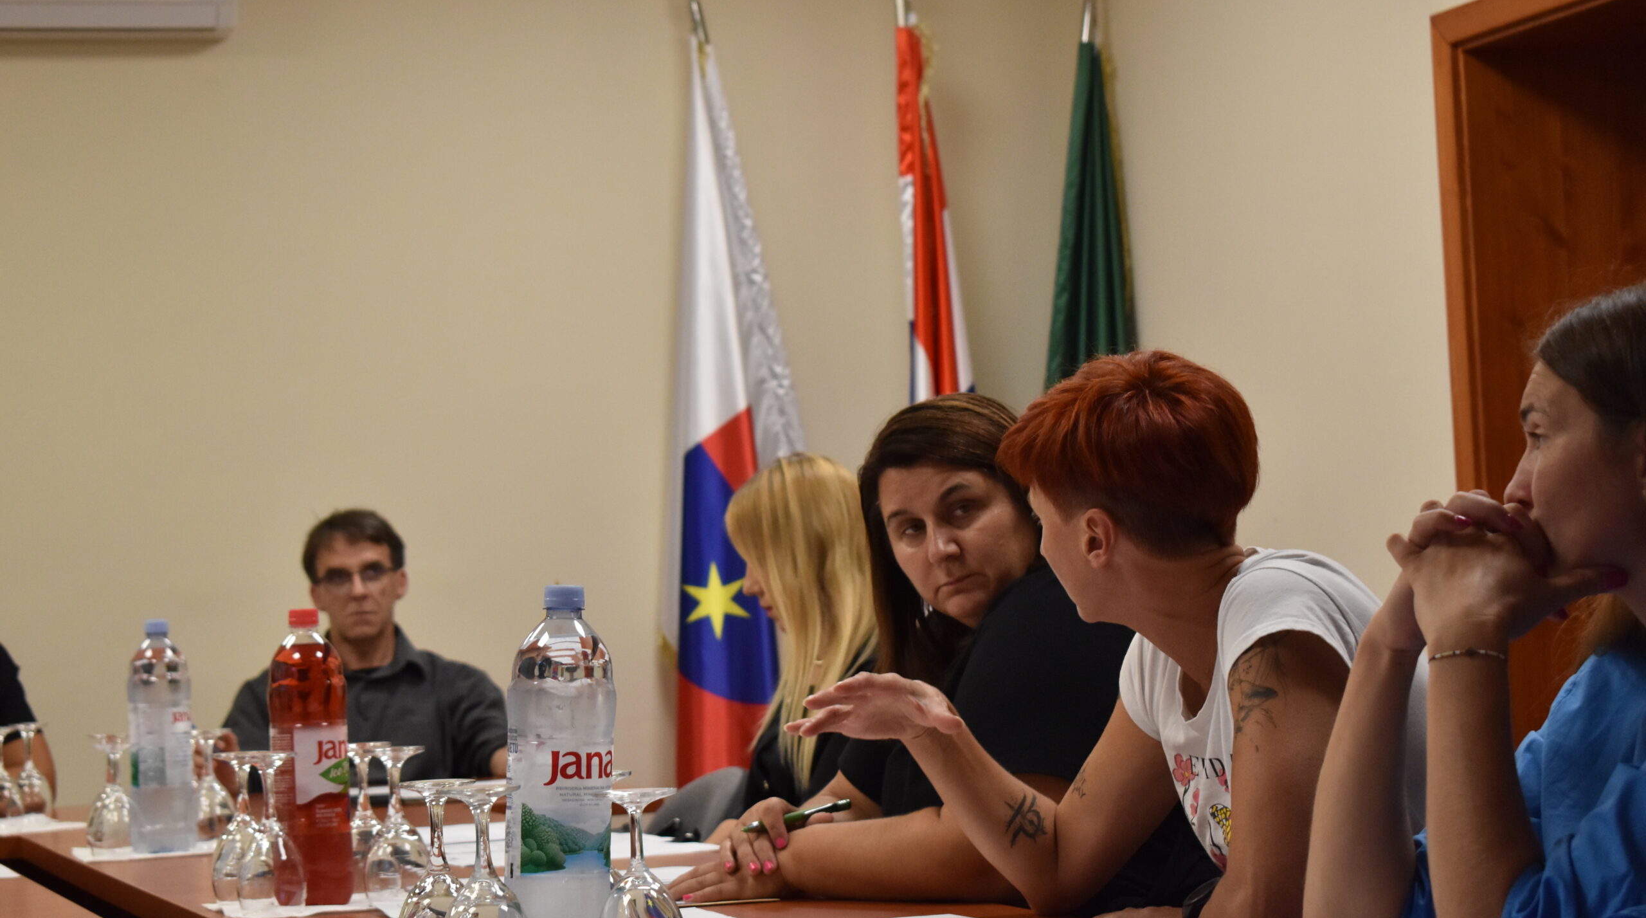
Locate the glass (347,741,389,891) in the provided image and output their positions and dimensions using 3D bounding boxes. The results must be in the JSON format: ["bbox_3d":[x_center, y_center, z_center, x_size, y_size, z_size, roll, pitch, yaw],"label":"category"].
[{"bbox_3d":[-0.518,0.405,4.250,0.076,0.163,0.076,-2,-2,-7],"label":"glass"}]

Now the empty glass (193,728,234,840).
[{"bbox_3d":[-0.922,0.489,5.657,0.073,0.168,0.073,-1,-3,-18],"label":"empty glass"}]

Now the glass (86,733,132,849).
[{"bbox_3d":[-0.986,0.466,5.212,0.076,0.163,0.076,-2,-2,-11],"label":"glass"}]

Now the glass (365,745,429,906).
[{"bbox_3d":[-0.461,0.398,4.047,0.073,0.168,0.073,-1,-3,-18],"label":"glass"}]

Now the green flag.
[{"bbox_3d":[0.604,-0.055,8.282,0.320,1.750,0.260,-2,-2,-18],"label":"green flag"}]

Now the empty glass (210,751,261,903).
[{"bbox_3d":[-0.658,0.413,4.215,0.073,0.168,0.073,-1,-3,-18],"label":"empty glass"}]

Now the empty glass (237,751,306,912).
[{"bbox_3d":[-0.602,0.405,4.088,0.073,0.168,0.073,-1,-3,-18],"label":"empty glass"}]

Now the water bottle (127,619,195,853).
[{"bbox_3d":[-0.926,0.386,5.245,0.087,0.320,0.087,-3,-2,15],"label":"water bottle"}]

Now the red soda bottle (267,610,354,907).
[{"bbox_3d":[-0.563,0.323,4.111,0.087,0.320,0.087,-3,-2,0],"label":"red soda bottle"}]

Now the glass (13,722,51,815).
[{"bbox_3d":[-1.411,0.555,6.721,0.073,0.168,0.073,-1,-3,-18],"label":"glass"}]

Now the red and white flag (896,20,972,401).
[{"bbox_3d":[0.280,-0.040,8.300,0.250,1.820,0.200,-2,-3,-7],"label":"red and white flag"}]

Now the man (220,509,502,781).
[{"bbox_3d":[-0.824,0.717,6.884,0.570,1.260,0.780,-2,-2,-12],"label":"man"}]

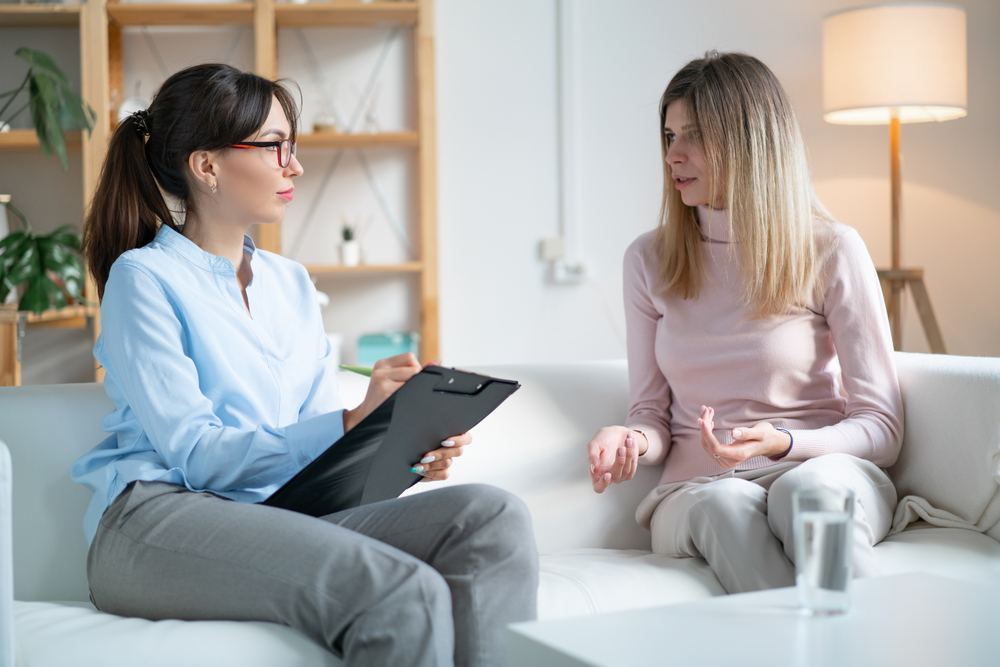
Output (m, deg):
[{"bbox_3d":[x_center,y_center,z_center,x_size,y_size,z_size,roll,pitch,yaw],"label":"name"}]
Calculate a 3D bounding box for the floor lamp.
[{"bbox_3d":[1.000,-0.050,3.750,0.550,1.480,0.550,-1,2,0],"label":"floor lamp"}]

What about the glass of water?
[{"bbox_3d":[0.354,0.238,1.670,0.066,0.131,0.066,-1,2,0],"label":"glass of water"}]

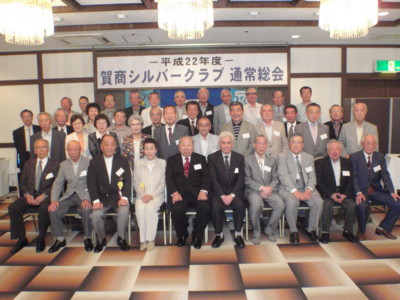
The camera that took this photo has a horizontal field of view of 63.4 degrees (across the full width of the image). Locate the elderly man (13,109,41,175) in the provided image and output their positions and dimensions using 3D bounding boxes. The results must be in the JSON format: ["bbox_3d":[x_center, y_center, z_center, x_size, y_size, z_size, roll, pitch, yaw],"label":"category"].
[{"bbox_3d":[-2.708,0.184,5.246,0.500,1.680,0.300,-3,6,-15],"label":"elderly man"}]

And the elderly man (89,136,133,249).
[{"bbox_3d":[-1.084,0.473,3.999,0.540,1.300,0.800,-2,6,-10],"label":"elderly man"}]

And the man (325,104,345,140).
[{"bbox_3d":[2.162,0.117,5.144,0.500,1.649,0.300,0,6,11],"label":"man"}]

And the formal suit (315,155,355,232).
[{"bbox_3d":[1.708,0.551,4.079,0.510,0.880,0.660,1,6,16],"label":"formal suit"}]

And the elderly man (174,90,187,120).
[{"bbox_3d":[-0.291,-0.132,5.219,0.480,1.618,0.290,-1,6,-1],"label":"elderly man"}]

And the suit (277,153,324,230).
[{"bbox_3d":[1.272,0.507,4.141,0.519,0.971,0.620,0,6,7],"label":"suit"}]

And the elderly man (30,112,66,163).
[{"bbox_3d":[-2.069,0.265,4.513,0.490,1.566,0.290,-3,7,-12],"label":"elderly man"}]

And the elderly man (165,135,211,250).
[{"bbox_3d":[-0.134,0.463,4.059,0.550,1.270,0.780,-1,6,-3],"label":"elderly man"}]

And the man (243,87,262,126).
[{"bbox_3d":[0.865,-0.162,5.308,0.480,1.671,0.300,-1,6,5],"label":"man"}]

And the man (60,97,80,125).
[{"bbox_3d":[-2.109,-0.041,5.328,0.480,1.631,0.300,-2,6,-10],"label":"man"}]

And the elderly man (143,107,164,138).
[{"bbox_3d":[-0.648,0.181,4.995,0.480,1.676,0.300,-2,6,-4],"label":"elderly man"}]

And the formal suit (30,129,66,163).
[{"bbox_3d":[-2.119,0.380,4.616,0.490,1.357,0.300,-2,6,-10],"label":"formal suit"}]

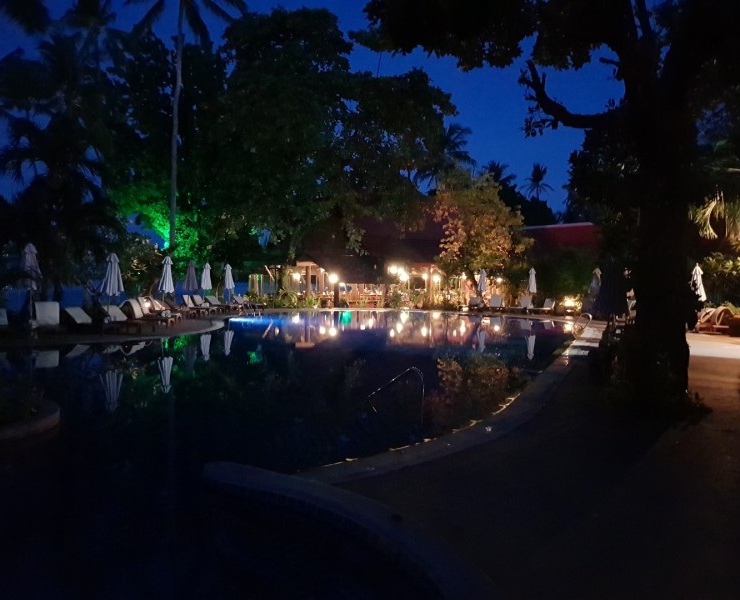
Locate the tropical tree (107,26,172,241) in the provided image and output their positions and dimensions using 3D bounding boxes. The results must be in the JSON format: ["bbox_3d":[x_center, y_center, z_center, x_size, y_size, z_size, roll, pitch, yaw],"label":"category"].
[{"bbox_3d":[-12.328,-6.827,32.000,4.100,14.200,4.200,1,2,0],"label":"tropical tree"}]

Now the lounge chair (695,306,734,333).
[{"bbox_3d":[11.586,0.668,20.186,1.750,0.850,0.700,0,2,-23],"label":"lounge chair"}]

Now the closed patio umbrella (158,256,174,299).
[{"bbox_3d":[-7.463,-0.391,22.070,0.580,2.350,0.580,1,2,0],"label":"closed patio umbrella"}]

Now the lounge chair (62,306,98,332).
[{"bbox_3d":[-8.746,0.544,18.388,1.800,0.700,0.680,2,2,27],"label":"lounge chair"}]

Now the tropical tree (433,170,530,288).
[{"bbox_3d":[7.051,-3.865,38.000,6.300,8.600,6.000,1,2,0],"label":"tropical tree"}]

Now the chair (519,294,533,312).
[{"bbox_3d":[8.230,0.298,31.700,0.660,0.780,1.850,1,2,15],"label":"chair"}]

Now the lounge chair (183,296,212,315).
[{"bbox_3d":[-7.195,0.251,25.386,1.800,0.850,0.680,2,2,31],"label":"lounge chair"}]

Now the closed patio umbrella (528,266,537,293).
[{"bbox_3d":[8.870,-0.542,32.800,0.500,2.350,0.500,1,2,0],"label":"closed patio umbrella"}]

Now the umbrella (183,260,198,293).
[{"bbox_3d":[-8.112,-0.582,27.200,0.620,2.350,0.620,1,2,0],"label":"umbrella"}]

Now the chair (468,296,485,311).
[{"bbox_3d":[6.084,0.153,34.287,0.700,0.780,1.750,1,2,16],"label":"chair"}]

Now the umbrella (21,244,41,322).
[{"bbox_3d":[-9.310,-0.366,16.541,0.650,2.400,0.650,0,2,-29],"label":"umbrella"}]

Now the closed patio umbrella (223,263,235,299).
[{"bbox_3d":[-7.668,-0.748,32.541,0.600,2.400,0.600,0,2,-13],"label":"closed patio umbrella"}]

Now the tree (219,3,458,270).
[{"bbox_3d":[-2.340,-8.683,37.500,14.400,17.600,13.000,1,2,0],"label":"tree"}]

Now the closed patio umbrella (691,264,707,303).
[{"bbox_3d":[12.321,-0.147,22.641,0.650,2.400,0.650,2,2,29],"label":"closed patio umbrella"}]

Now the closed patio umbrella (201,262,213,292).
[{"bbox_3d":[-8.392,-0.718,30.900,0.570,2.350,0.570,1,2,0],"label":"closed patio umbrella"}]

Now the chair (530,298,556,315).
[{"bbox_3d":[9.095,0.338,31.500,0.660,0.750,1.850,2,2,35],"label":"chair"}]

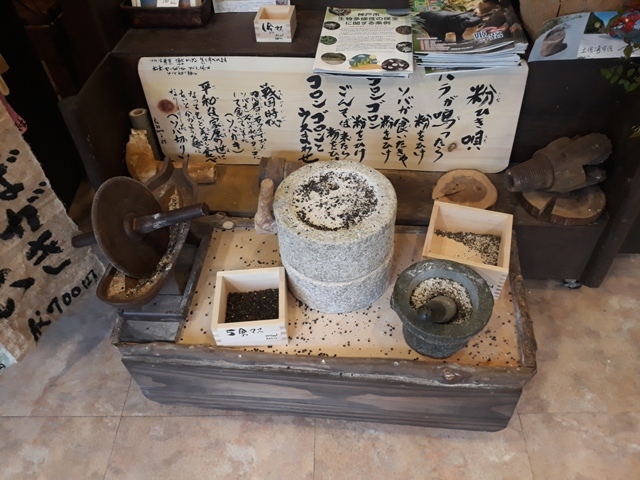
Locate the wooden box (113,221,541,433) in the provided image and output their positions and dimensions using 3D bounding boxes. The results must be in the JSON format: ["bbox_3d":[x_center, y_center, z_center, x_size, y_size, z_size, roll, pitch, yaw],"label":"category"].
[{"bbox_3d":[0.017,0.175,1.174,0.845,0.205,0.395,3,48,5],"label":"wooden box"}]

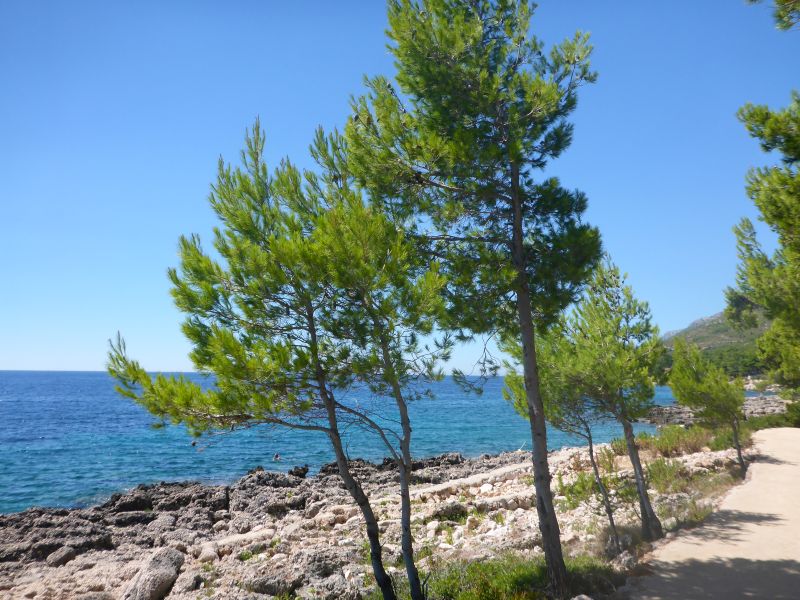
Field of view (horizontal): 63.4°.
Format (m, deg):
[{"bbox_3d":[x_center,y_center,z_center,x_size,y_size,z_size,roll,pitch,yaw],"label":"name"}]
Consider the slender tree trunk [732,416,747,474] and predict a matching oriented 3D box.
[{"bbox_3d":[5.664,2.421,10.780,0.150,0.947,0.130,-8,-10,27],"label":"slender tree trunk"}]

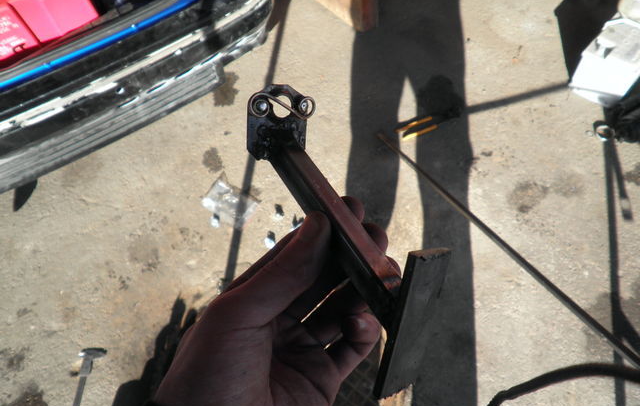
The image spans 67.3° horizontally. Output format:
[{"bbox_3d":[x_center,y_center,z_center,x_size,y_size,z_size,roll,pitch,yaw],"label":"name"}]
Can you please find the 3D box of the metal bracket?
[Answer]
[{"bbox_3d":[0.005,0.010,0.279,0.052,0.072,0.186,0,45,-40],"label":"metal bracket"}]

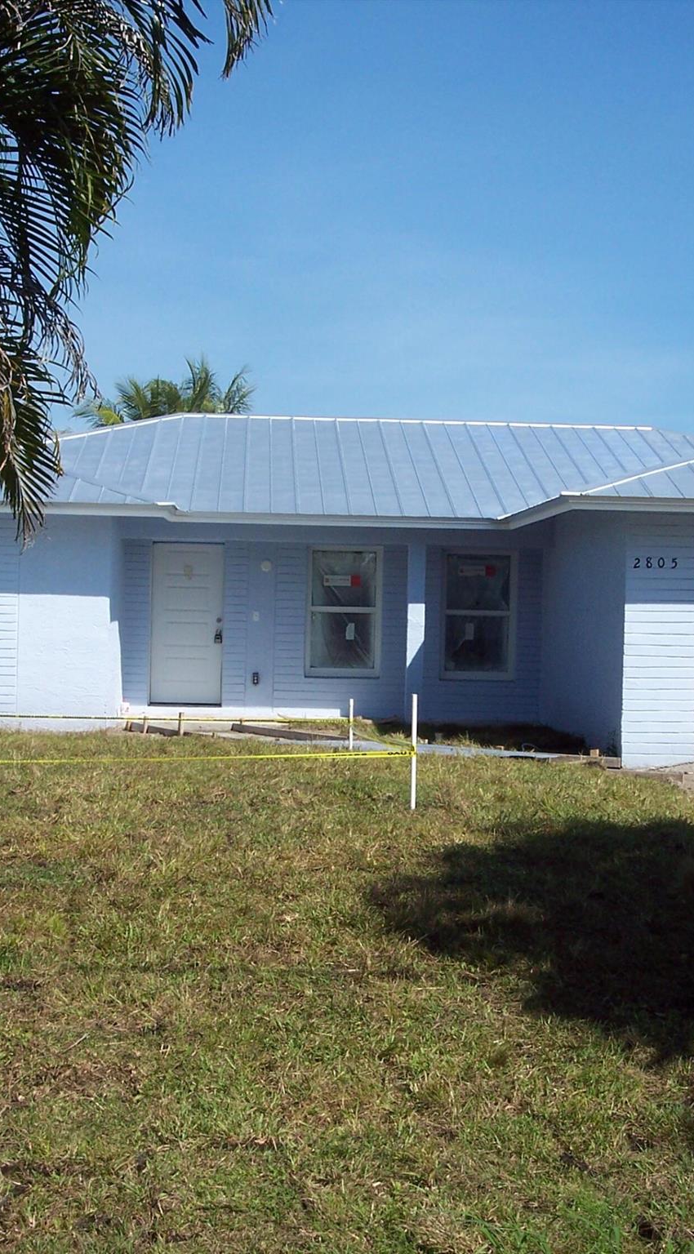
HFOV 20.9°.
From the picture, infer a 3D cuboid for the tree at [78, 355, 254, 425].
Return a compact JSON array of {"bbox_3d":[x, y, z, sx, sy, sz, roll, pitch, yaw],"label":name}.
[{"bbox_3d":[-4.496,-2.953,46.070,4.800,7.398,4.800,1,1,-2],"label":"tree"}]

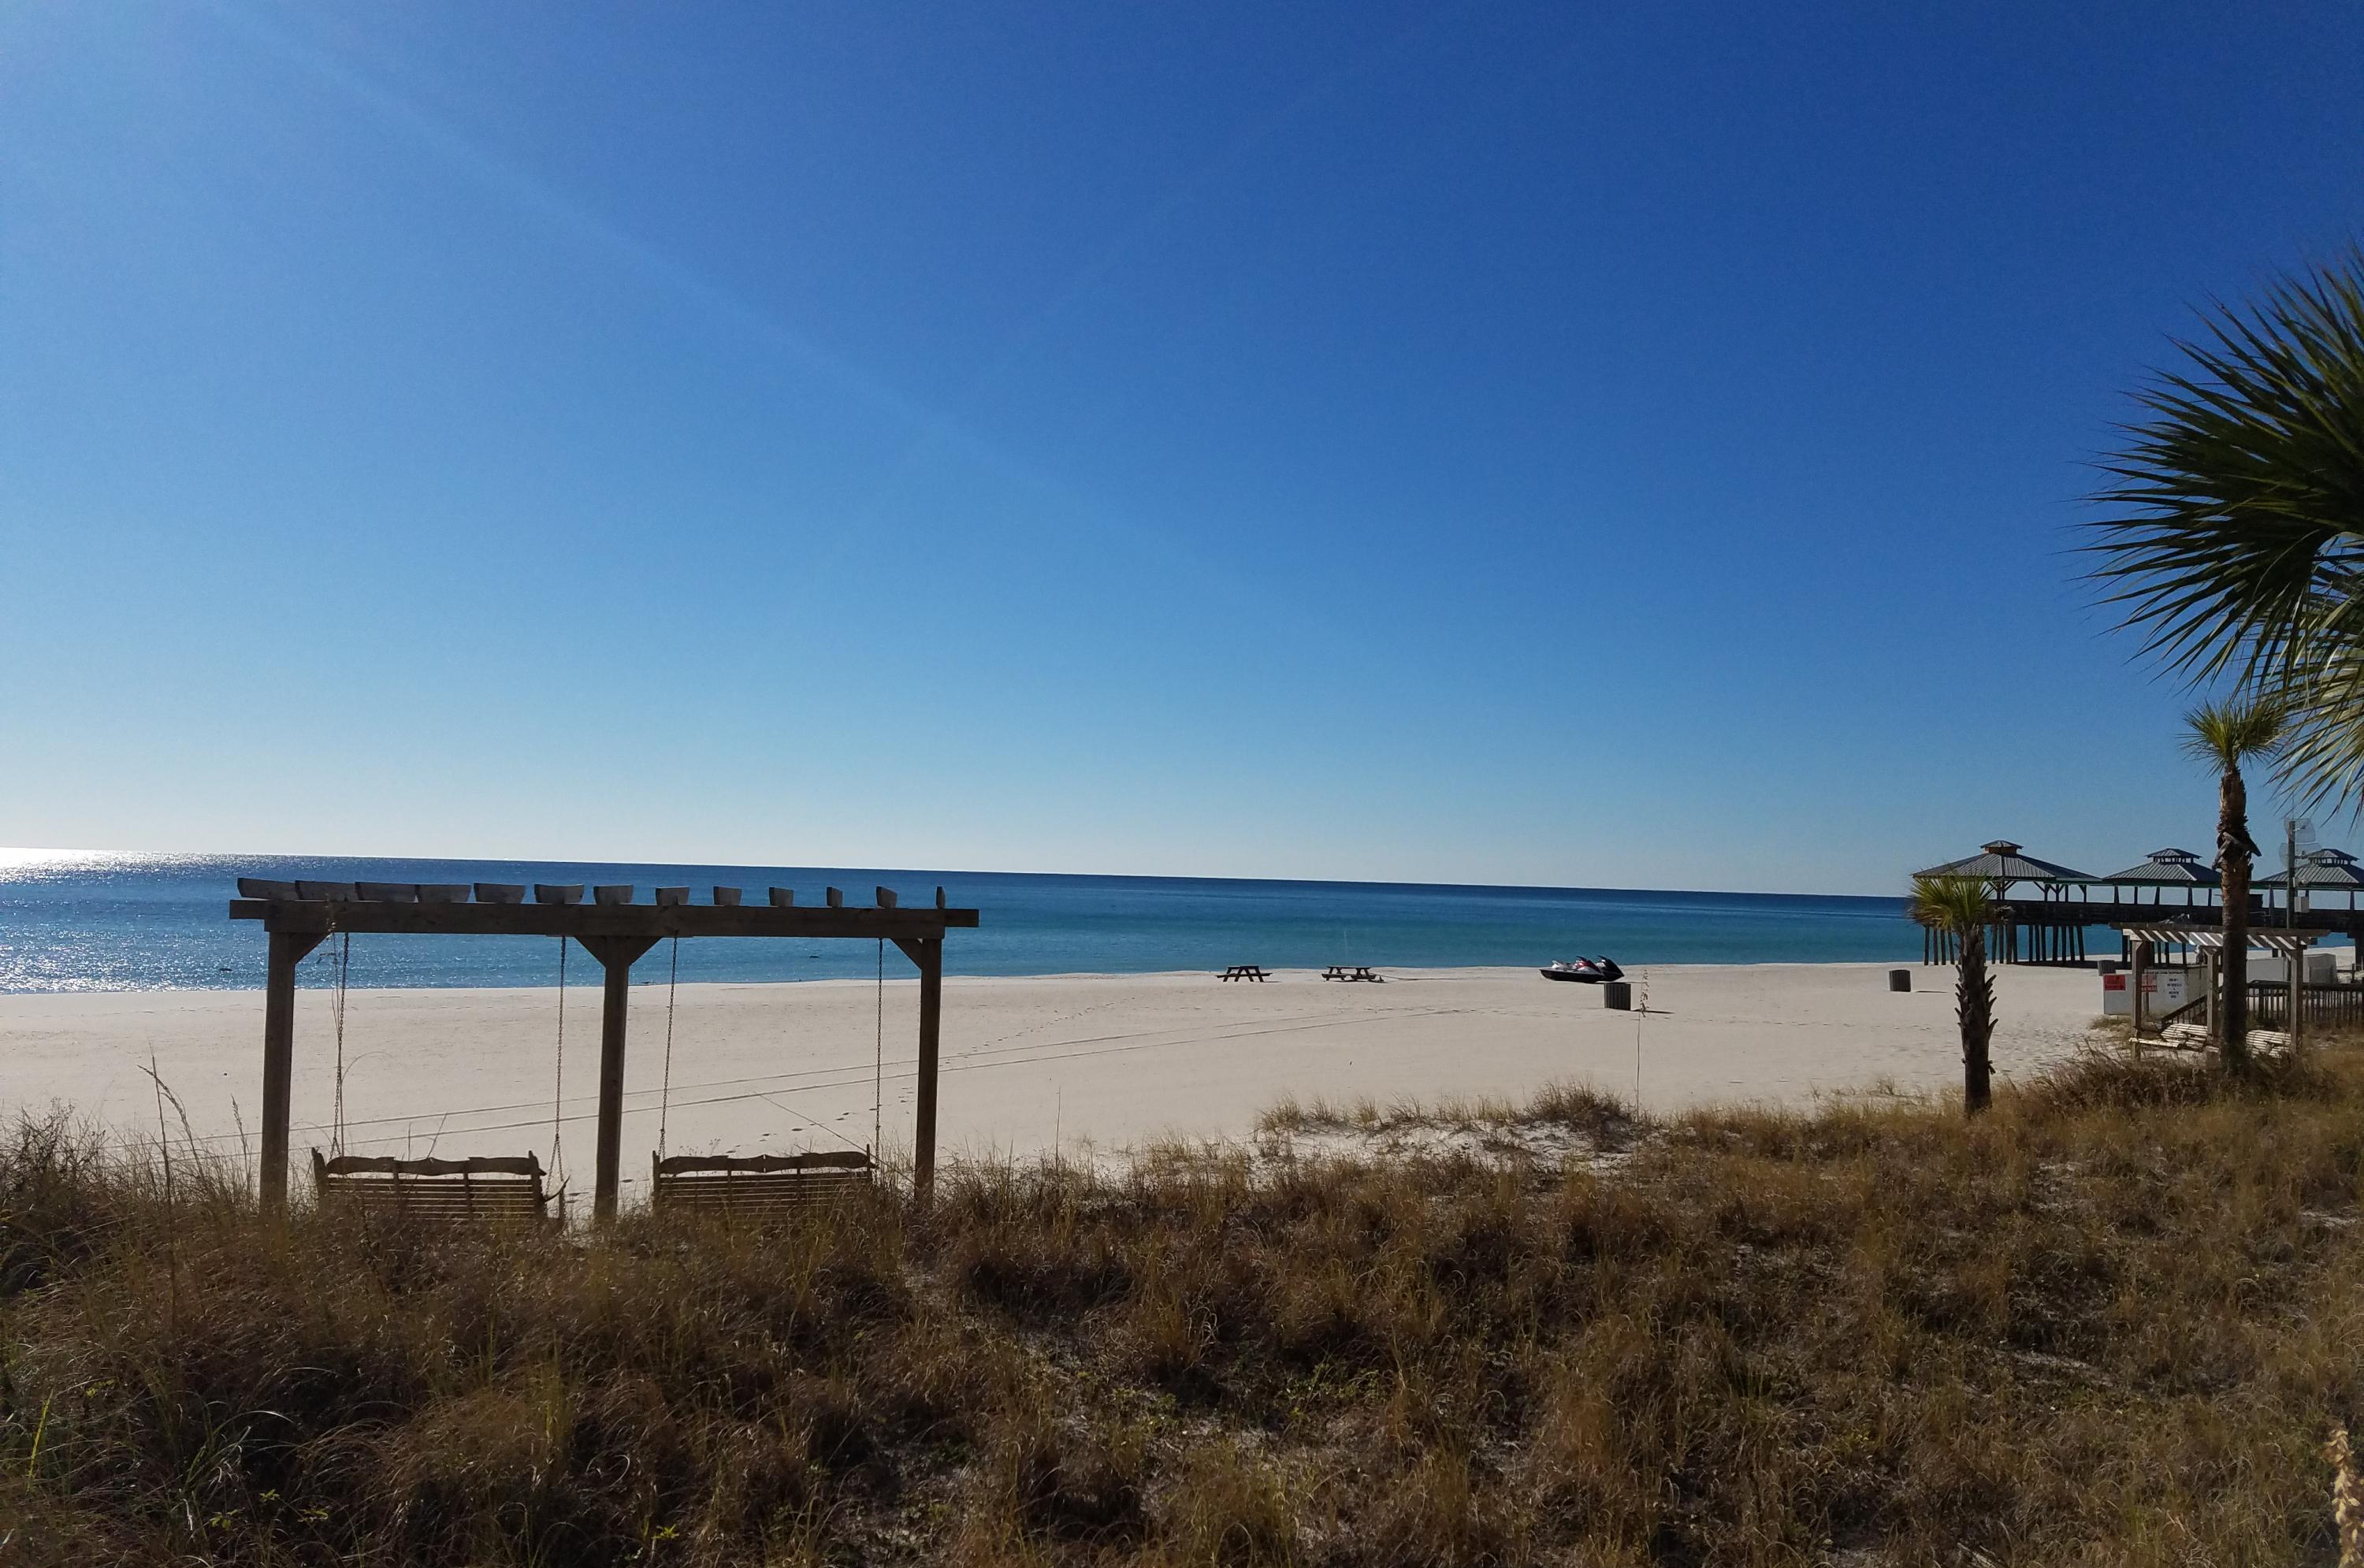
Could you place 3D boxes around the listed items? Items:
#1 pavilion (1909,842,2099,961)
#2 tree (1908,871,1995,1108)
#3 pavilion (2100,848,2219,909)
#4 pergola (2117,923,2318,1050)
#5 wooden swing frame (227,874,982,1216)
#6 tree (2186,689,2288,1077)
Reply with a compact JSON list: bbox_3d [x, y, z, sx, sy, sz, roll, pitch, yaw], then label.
[{"bbox_3d":[50.158,7.263,108.000,9.700,7.605,9.700,3,-4,-34],"label":"pavilion"},{"bbox_3d":[11.725,3.244,27.000,1.280,3.707,1.280,0,-3,24],"label":"tree"},{"bbox_3d":[56.188,5.854,100.500,5.400,4.390,5.400,3,-4,-34],"label":"pavilion"},{"bbox_3d":[22.253,4.554,38.292,1.250,3.000,5.200,2,-3,-8],"label":"pergola"},{"bbox_3d":[-4.259,2.167,13.294,5.400,2.800,1.250,2,-3,-8],"label":"wooden swing frame"},{"bbox_3d":[19.565,1.888,33.000,1.750,6.899,1.750,0,-3,31],"label":"tree"}]

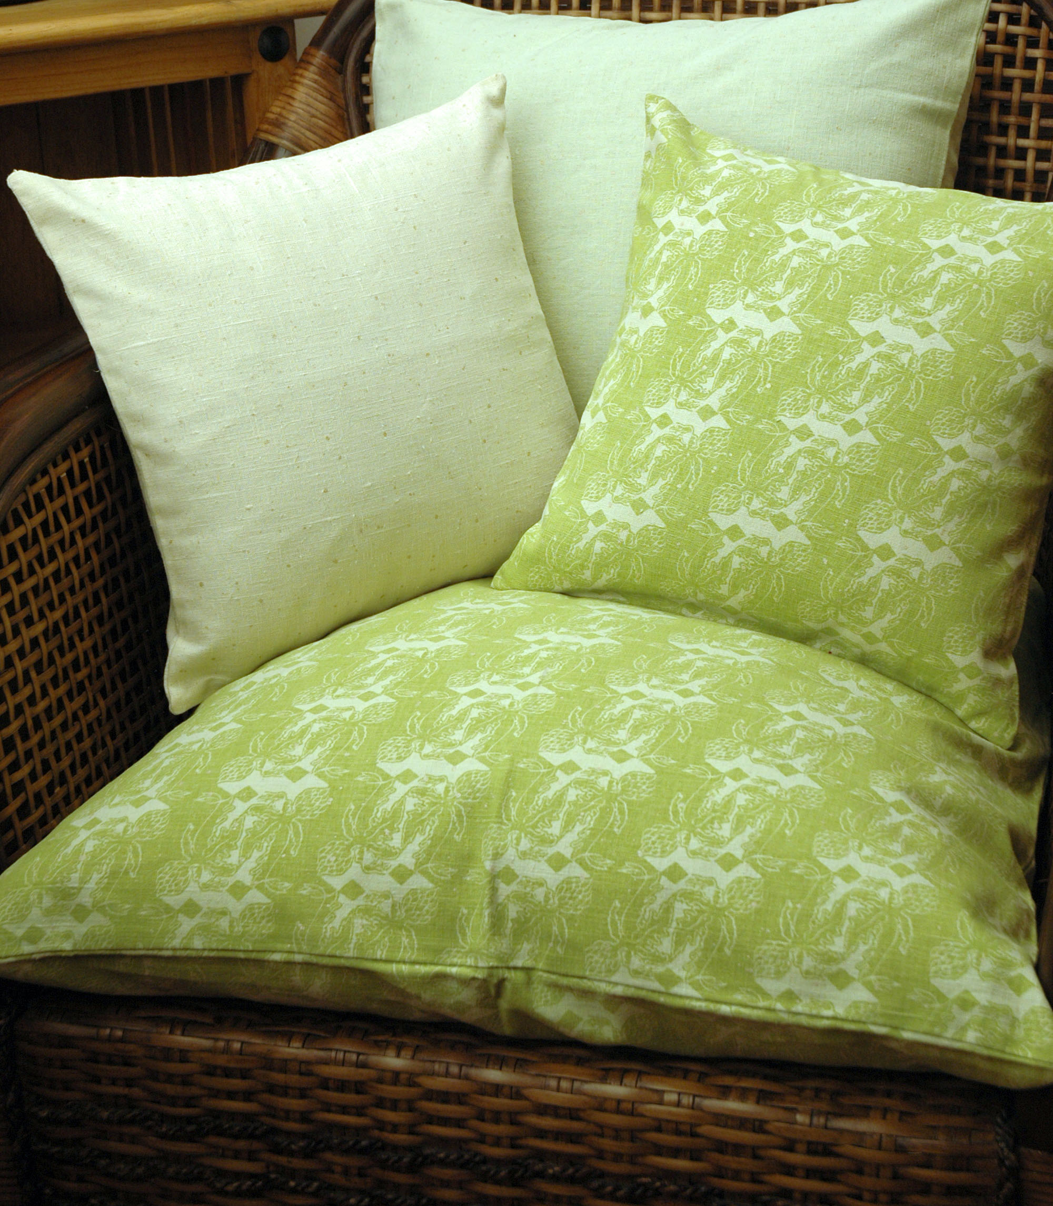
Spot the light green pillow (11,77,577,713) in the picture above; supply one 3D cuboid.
[{"bbox_3d":[-0.137,-0.170,1.745,0.410,0.410,0.135,-17,0,-26],"label":"light green pillow"}]

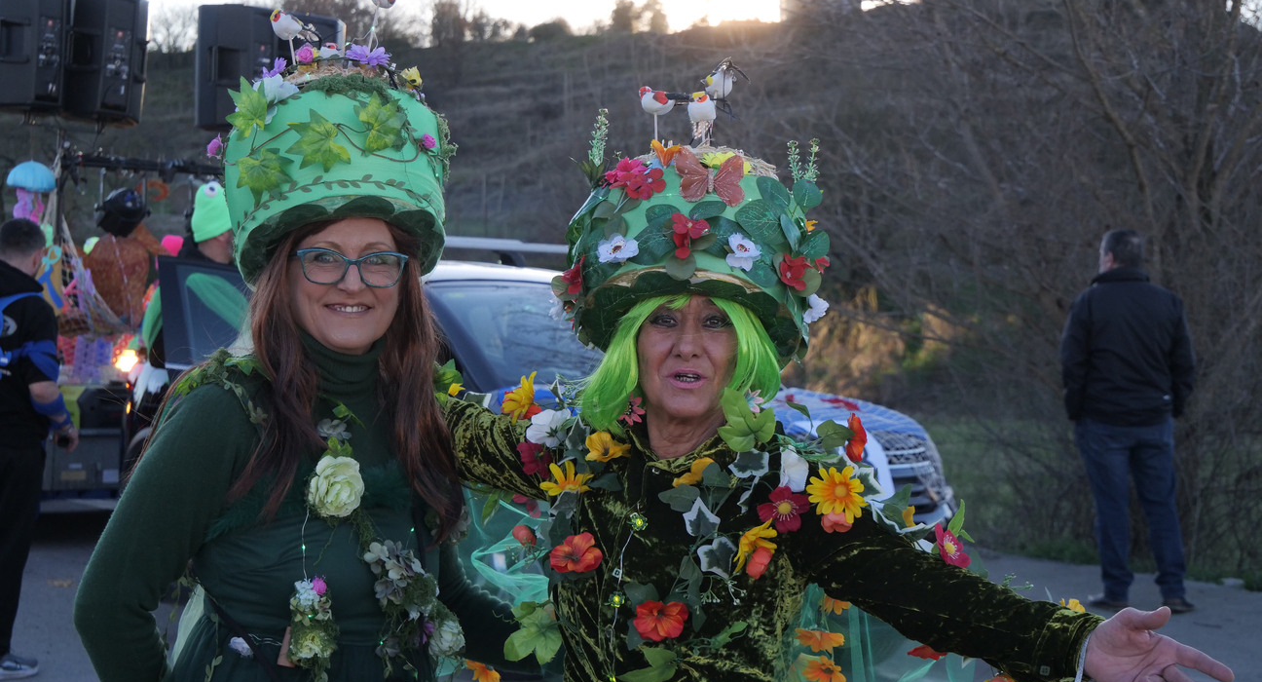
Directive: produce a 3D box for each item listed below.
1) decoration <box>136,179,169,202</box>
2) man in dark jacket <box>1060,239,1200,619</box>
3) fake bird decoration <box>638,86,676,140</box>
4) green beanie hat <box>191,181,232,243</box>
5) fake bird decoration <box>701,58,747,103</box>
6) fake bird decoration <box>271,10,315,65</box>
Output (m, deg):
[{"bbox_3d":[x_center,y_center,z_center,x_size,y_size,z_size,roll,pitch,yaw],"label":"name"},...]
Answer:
[{"bbox_3d":[-2.767,-0.869,11.800,0.200,0.130,0.060,0,2,-18],"label":"decoration"},{"bbox_3d":[2.288,0.365,9.400,0.610,1.765,0.380,1,2,3],"label":"man in dark jacket"},{"bbox_3d":[0.035,-0.302,2.700,0.055,0.070,0.038,1,2,0],"label":"fake bird decoration"},{"bbox_3d":[-1.591,-0.492,7.800,0.230,0.230,0.200,0,2,-13],"label":"green beanie hat"},{"bbox_3d":[0.125,-0.347,2.720,0.050,0.063,0.060,-1,2,-37],"label":"fake bird decoration"},{"bbox_3d":[-0.447,-0.403,2.700,0.060,0.072,0.045,0,2,-24],"label":"fake bird decoration"}]

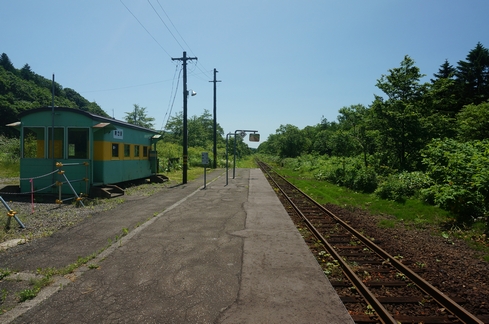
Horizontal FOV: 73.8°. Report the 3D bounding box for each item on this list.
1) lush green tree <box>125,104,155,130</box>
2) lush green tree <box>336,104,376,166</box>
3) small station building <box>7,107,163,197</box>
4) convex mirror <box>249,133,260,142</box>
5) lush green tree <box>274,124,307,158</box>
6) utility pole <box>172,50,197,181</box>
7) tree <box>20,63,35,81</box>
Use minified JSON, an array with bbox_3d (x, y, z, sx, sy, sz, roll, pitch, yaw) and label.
[{"bbox_3d":[-11.727,-2.674,36.000,3.800,7.370,3.800,0,1,2],"label":"lush green tree"},{"bbox_3d":[10.154,-1.697,29.500,4.000,7.030,4.000,0,1,2],"label":"lush green tree"},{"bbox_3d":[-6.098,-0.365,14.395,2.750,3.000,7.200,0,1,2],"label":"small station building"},{"bbox_3d":[0.716,-1.652,22.400,0.730,0.570,0.150,0,1,-2],"label":"convex mirror"},{"bbox_3d":[8.765,-2.978,62.000,6.300,8.330,6.300,0,1,2],"label":"lush green tree"},{"bbox_3d":[-3.381,-2.488,18.400,1.450,7.500,0.300,0,1,2],"label":"utility pole"},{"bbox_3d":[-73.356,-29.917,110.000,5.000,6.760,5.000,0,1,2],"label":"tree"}]

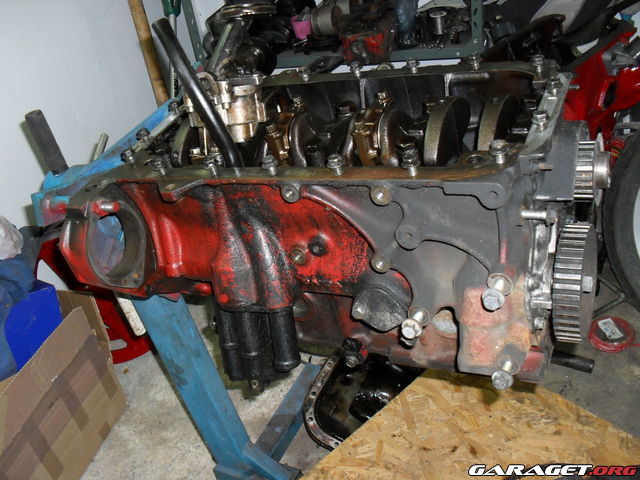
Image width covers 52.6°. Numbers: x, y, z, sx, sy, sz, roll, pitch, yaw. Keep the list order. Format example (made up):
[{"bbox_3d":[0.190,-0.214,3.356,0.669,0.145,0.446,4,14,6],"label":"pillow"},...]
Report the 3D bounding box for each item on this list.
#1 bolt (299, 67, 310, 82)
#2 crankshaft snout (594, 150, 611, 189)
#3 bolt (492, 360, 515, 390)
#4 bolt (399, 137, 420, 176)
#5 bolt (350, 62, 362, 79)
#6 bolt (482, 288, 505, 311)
[{"bbox_3d":[-0.020,-0.212,0.837,0.015,0.022,0.015,4,40,29],"label":"bolt"},{"bbox_3d":[0.275,-0.068,0.628,0.013,0.035,0.035,4,40,29],"label":"crankshaft snout"},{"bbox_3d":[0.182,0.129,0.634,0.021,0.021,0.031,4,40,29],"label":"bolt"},{"bbox_3d":[0.083,-0.074,0.587,0.016,0.030,0.016,4,39,29],"label":"bolt"},{"bbox_3d":[0.046,-0.208,0.798,0.015,0.022,0.015,4,40,29],"label":"bolt"},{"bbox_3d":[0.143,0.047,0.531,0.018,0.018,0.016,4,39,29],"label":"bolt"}]

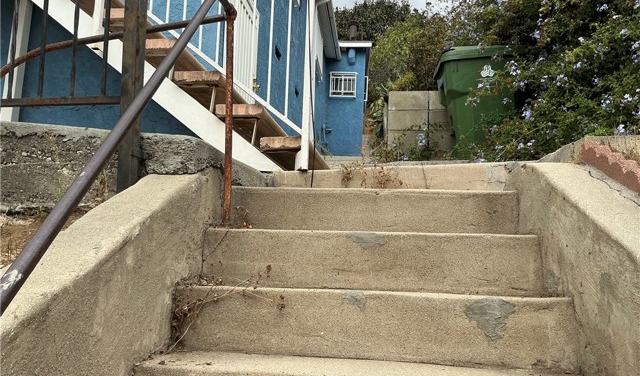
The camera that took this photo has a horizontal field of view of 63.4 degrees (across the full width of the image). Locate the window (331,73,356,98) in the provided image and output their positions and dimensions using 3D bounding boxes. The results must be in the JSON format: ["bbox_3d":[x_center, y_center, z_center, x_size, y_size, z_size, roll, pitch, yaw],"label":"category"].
[{"bbox_3d":[0.577,-2.495,12.600,0.640,0.620,0.110,2,-3,5],"label":"window"}]

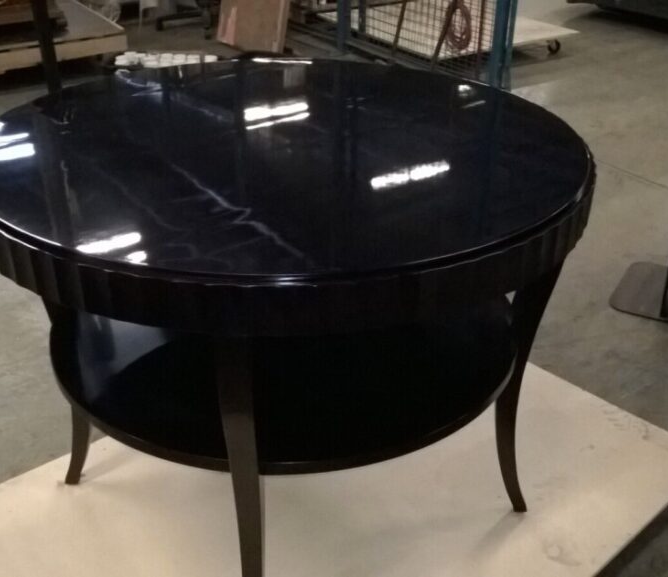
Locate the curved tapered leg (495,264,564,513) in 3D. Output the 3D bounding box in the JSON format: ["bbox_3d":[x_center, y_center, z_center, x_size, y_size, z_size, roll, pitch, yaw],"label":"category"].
[{"bbox_3d":[0.345,0.160,1.522,0.090,0.655,0.052,3,29,4],"label":"curved tapered leg"}]

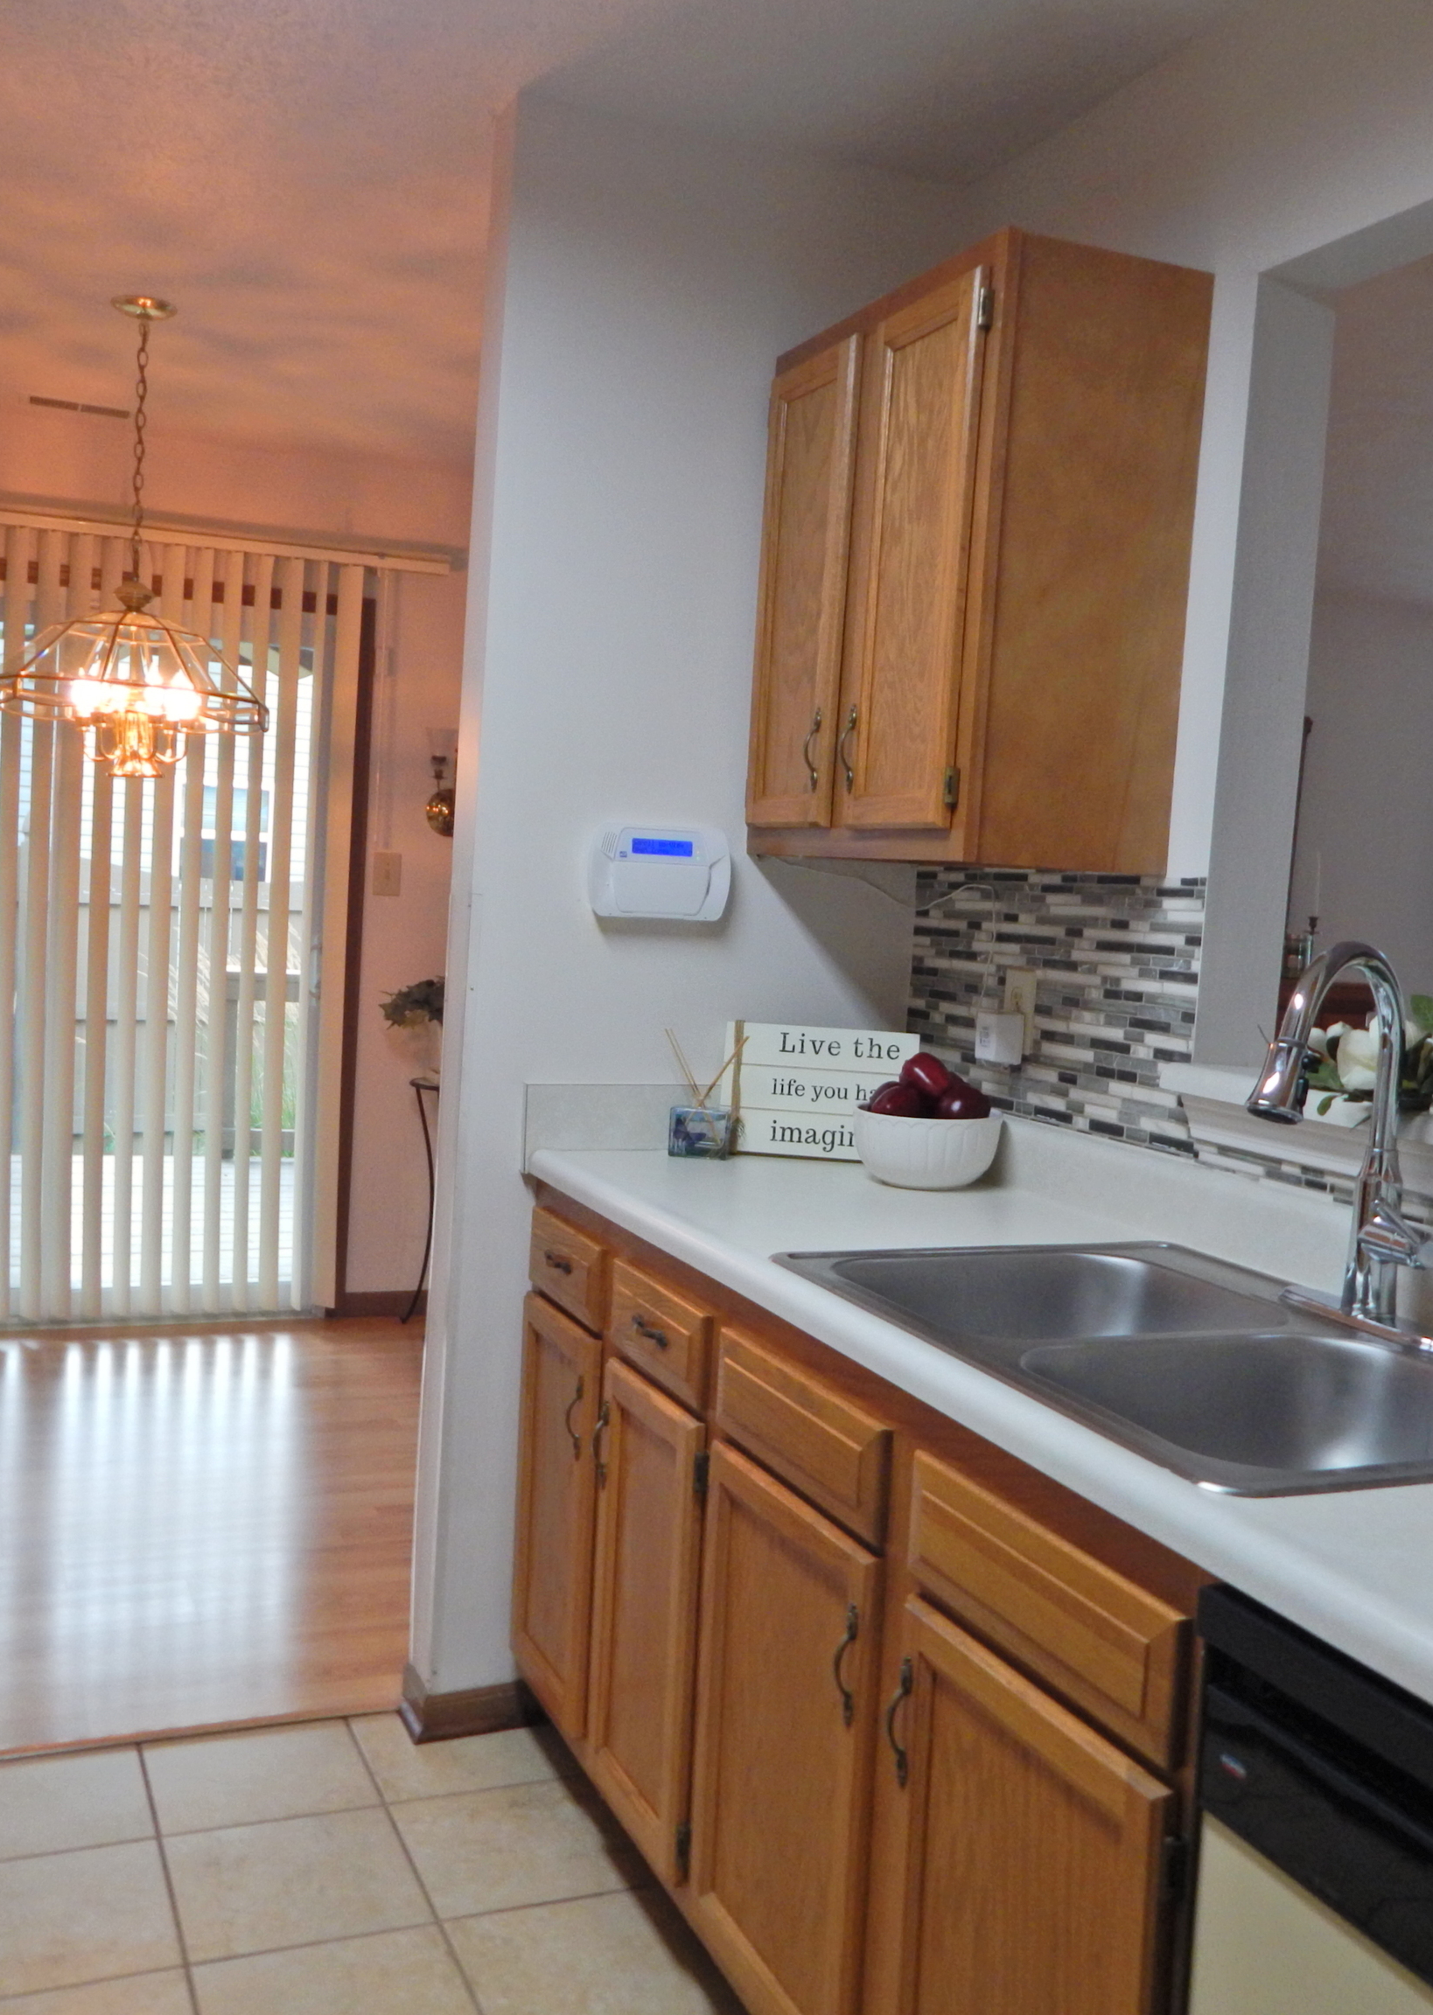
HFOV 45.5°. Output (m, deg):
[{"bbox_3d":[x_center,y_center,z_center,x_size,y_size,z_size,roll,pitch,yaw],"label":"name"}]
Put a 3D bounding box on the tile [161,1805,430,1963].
[{"bbox_3d":[-0.544,1.138,2.216,0.302,0.010,0.302,2,4,-24],"label":"tile"}]

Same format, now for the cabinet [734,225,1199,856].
[{"bbox_3d":[0.328,-0.582,2.415,0.333,0.762,0.637,2,4,-24],"label":"cabinet"}]

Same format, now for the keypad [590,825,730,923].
[{"bbox_3d":[-0.088,-0.203,2.603,0.208,0.138,0.035,2,4,-24],"label":"keypad"}]

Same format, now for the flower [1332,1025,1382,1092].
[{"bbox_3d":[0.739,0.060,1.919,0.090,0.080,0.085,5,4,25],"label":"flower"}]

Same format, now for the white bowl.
[{"bbox_3d":[0.305,0.203,2.482,0.212,0.100,0.212,3,4,0],"label":"white bowl"}]

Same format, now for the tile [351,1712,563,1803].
[{"bbox_3d":[-0.391,1.120,2.607,0.290,0.010,0.270,2,4,-24],"label":"tile"}]

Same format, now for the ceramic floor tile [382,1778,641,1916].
[{"bbox_3d":[-0.266,1.147,2.335,0.300,0.010,0.302,2,4,-24],"label":"ceramic floor tile"}]

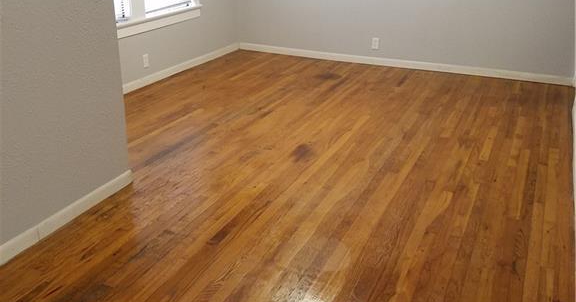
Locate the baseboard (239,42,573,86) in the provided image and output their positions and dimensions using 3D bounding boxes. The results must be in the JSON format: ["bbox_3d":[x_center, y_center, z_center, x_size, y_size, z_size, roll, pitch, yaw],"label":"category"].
[{"bbox_3d":[1.021,-0.913,5.877,3.437,0.080,0.020,10,24,22],"label":"baseboard"}]

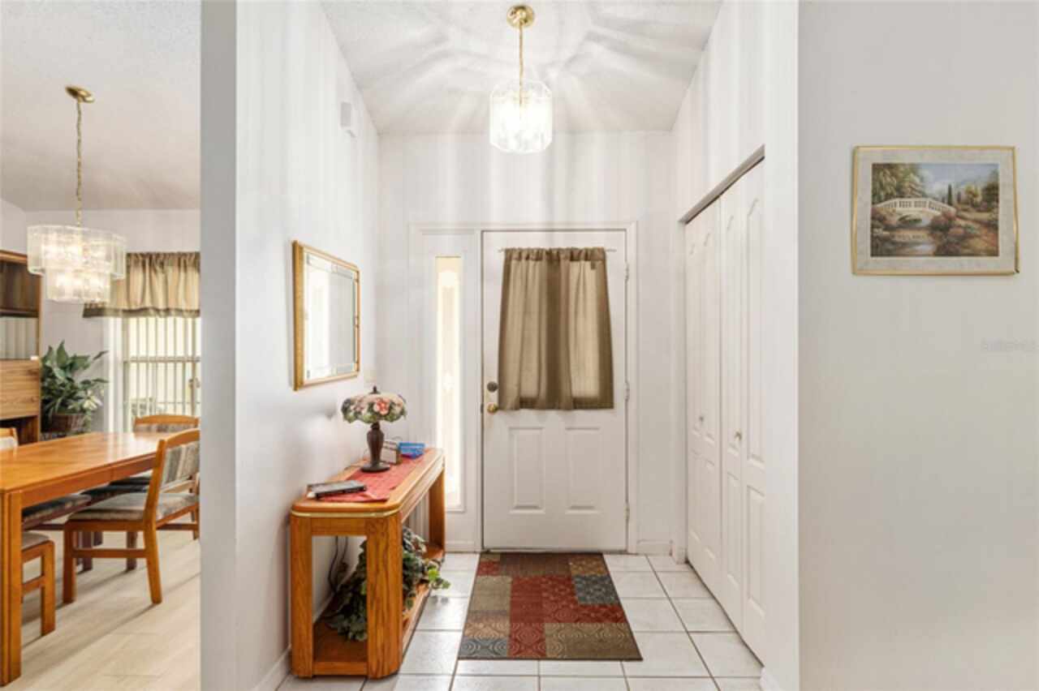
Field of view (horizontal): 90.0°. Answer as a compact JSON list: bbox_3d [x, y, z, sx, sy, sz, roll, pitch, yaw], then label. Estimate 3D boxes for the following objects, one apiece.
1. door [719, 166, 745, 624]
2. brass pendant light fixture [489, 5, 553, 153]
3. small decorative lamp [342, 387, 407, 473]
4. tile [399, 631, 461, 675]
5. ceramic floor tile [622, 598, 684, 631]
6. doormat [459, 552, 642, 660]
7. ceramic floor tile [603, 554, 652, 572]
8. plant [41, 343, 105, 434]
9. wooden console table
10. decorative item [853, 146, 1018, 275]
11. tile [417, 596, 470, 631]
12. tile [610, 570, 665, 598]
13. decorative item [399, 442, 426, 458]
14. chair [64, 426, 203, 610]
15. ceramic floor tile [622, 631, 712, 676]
[{"bbox_3d":[1.006,0.277,2.422,0.035,2.030,0.305,0,0,1],"label":"door"},{"bbox_3d":[0.007,-1.262,2.443,0.295,0.625,0.295,0,0,1],"label":"brass pendant light fixture"},{"bbox_3d":[-0.737,0.416,2.633,0.328,0.416,0.328,0,0,1],"label":"small decorative lamp"},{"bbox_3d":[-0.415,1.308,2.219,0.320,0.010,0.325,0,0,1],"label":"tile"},{"bbox_3d":[0.601,1.304,2.507,0.329,0.010,0.315,0,0,1],"label":"ceramic floor tile"},{"bbox_3d":[0.130,1.294,2.690,0.762,0.010,1.088,0,0,1],"label":"doormat"},{"bbox_3d":[0.610,1.302,3.102,0.329,0.010,0.248,0,0,1],"label":"ceramic floor tile"},{"bbox_3d":[-3.474,0.324,4.029,0.480,0.700,0.430,0,0,1],"label":"plant"},{"bbox_3d":[-0.667,0.962,2.579,0.443,0.677,1.101,0,0,1],"label":"wooden console table"},{"bbox_3d":[1.367,-0.444,1.716,0.521,0.427,0.025,0,0,1],"label":"decorative item"},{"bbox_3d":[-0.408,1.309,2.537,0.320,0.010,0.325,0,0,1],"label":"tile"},{"bbox_3d":[0.606,1.303,2.821,0.329,0.010,0.315,0,0,1],"label":"tile"},{"bbox_3d":[-0.629,0.615,3.051,0.120,0.074,0.100,0,0,36],"label":"decorative item"},{"bbox_3d":[-2.059,0.885,2.865,0.550,0.850,0.470,0,0,1],"label":"chair"},{"bbox_3d":[0.591,1.305,2.192,0.339,0.010,0.315,0,0,1],"label":"ceramic floor tile"}]

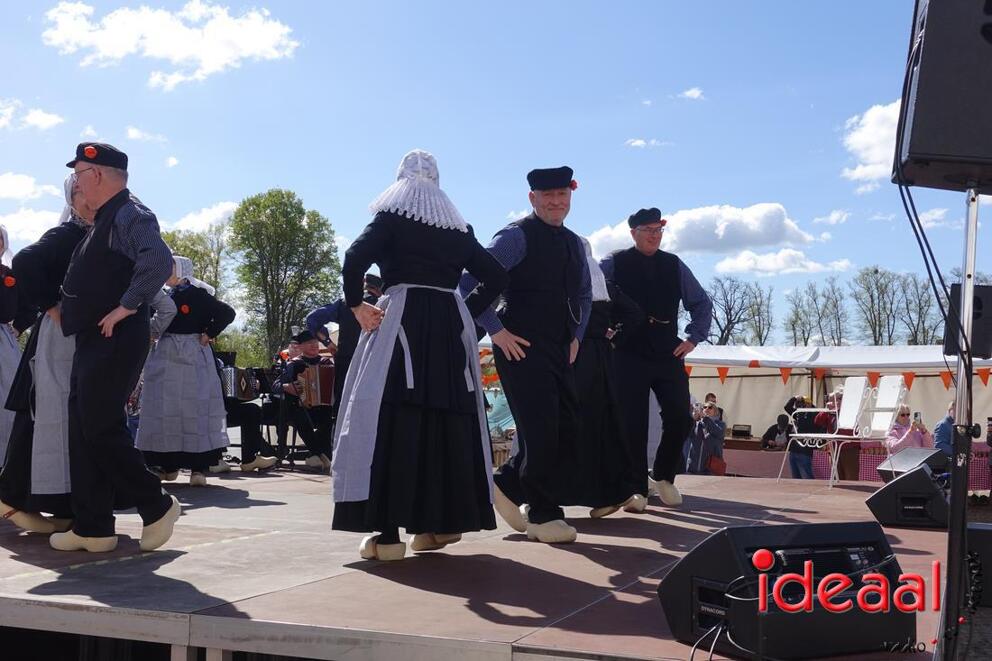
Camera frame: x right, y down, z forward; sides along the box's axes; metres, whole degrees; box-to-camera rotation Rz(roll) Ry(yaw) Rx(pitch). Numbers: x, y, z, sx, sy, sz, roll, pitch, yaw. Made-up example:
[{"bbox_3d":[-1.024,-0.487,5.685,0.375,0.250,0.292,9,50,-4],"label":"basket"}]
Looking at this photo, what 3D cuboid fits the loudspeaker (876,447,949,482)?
[{"bbox_3d":[3.372,1.096,9.100,0.450,0.350,0.480,-3,-5,37],"label":"loudspeaker"}]

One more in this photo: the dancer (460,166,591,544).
[{"bbox_3d":[0.149,0.109,5.350,0.620,1.730,0.500,3,-5,-30],"label":"dancer"}]

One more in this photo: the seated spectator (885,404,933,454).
[{"bbox_3d":[5.220,1.630,14.300,0.520,1.400,0.500,1,-3,-3],"label":"seated spectator"}]

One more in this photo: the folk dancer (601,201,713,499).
[{"bbox_3d":[0.960,0.170,6.970,0.740,1.810,0.460,0,-3,0],"label":"folk dancer"}]

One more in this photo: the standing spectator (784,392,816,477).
[{"bbox_3d":[4.180,1.700,15.500,0.520,1.650,0.450,-1,-4,21],"label":"standing spectator"}]

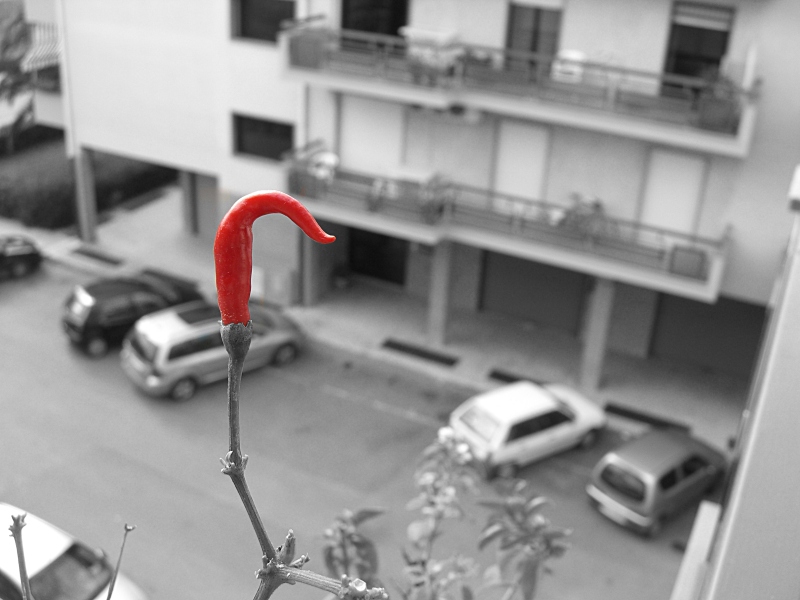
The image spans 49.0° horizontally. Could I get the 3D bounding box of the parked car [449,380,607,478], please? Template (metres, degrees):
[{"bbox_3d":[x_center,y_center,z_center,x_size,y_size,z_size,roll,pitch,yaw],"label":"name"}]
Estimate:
[{"bbox_3d":[2.949,2.692,19.653,3.850,1.400,1.620,-14,29,-32],"label":"parked car"}]

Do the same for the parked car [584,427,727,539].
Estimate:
[{"bbox_3d":[5.433,3.504,18.129,3.380,1.440,1.530,-20,33,-41],"label":"parked car"}]

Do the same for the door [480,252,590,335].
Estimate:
[{"bbox_3d":[3.832,-0.432,25.110,2.941,2.400,0.200,15,27,25],"label":"door"}]

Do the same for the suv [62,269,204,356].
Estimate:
[{"bbox_3d":[-7.141,0.277,23.635,3.650,1.470,1.650,-12,29,-30],"label":"suv"}]

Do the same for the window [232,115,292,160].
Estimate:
[{"bbox_3d":[-3.775,-4.482,24.483,2.099,1.138,0.200,15,27,25],"label":"window"}]

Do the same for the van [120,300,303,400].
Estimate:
[{"bbox_3d":[-4.553,1.054,22.046,4.480,1.640,1.770,-16,31,-36],"label":"van"}]

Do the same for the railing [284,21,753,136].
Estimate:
[{"bbox_3d":[2.248,-4.936,19.011,10.450,1.050,1.550,15,27,25],"label":"railing"}]

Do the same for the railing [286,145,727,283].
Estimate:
[{"bbox_3d":[2.095,-2.105,20.313,10.450,1.070,1.550,15,27,25],"label":"railing"}]

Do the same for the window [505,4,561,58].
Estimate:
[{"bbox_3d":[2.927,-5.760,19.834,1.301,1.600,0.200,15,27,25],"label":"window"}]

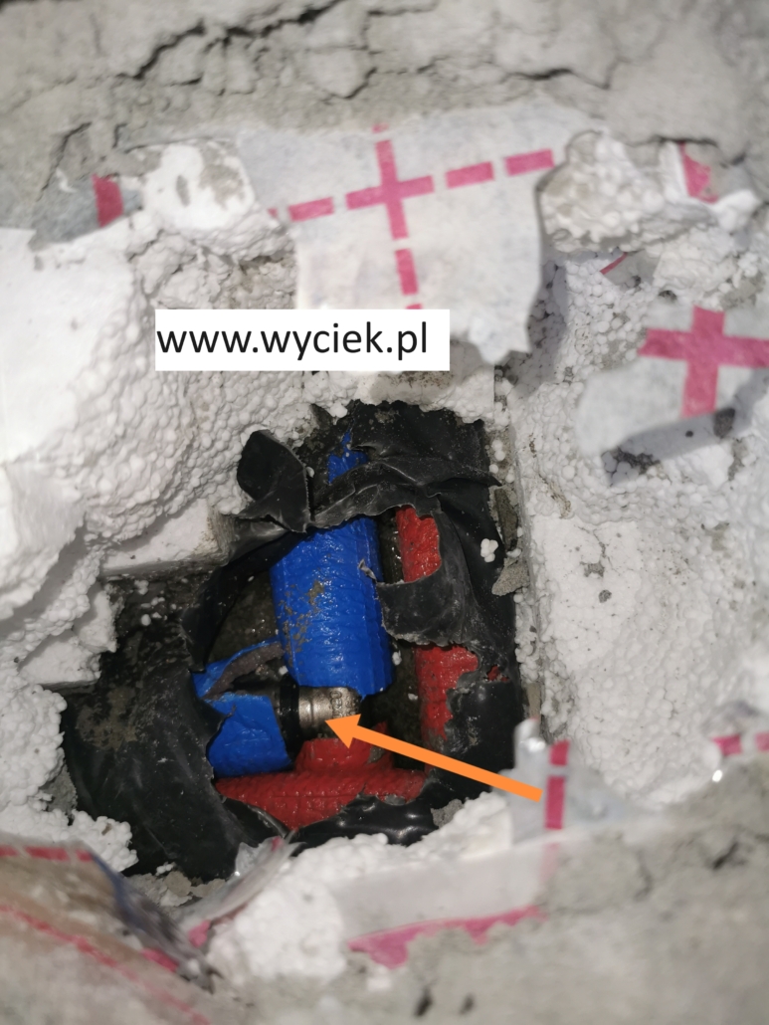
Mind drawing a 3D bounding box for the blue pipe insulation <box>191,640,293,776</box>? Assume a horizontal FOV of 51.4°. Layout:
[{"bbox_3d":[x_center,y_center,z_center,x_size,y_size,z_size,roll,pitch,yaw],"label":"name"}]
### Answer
[{"bbox_3d":[-0.052,0.070,0.285,0.044,0.032,0.043,-5,65,-2],"label":"blue pipe insulation"}]

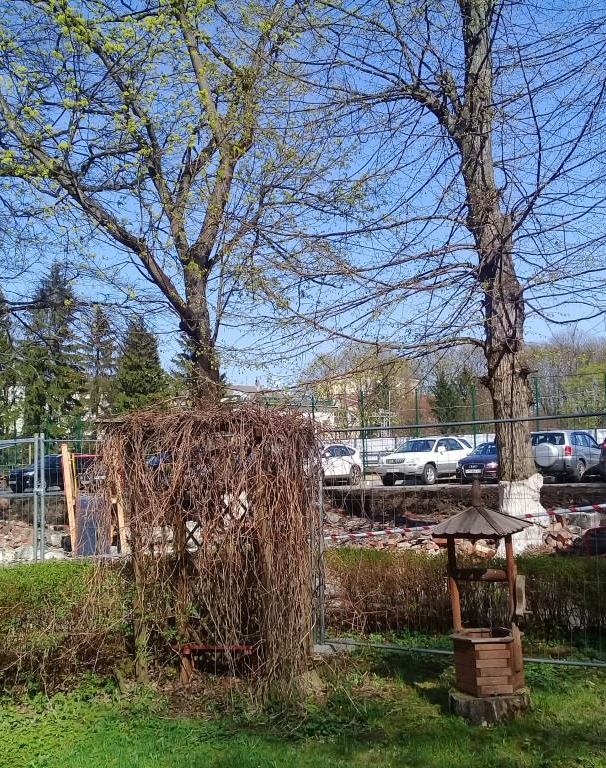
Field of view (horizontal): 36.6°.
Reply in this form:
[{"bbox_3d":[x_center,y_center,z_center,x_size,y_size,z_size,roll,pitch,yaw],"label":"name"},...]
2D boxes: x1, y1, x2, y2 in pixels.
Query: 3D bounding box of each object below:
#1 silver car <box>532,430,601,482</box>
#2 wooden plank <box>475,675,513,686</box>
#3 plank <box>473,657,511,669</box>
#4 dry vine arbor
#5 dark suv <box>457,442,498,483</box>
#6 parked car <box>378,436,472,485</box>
[{"bbox_3d":[8.900,2.465,31.296,1.735,1.690,4.200,-4,-6,31],"label":"silver car"},{"bbox_3d":[1.192,1.867,5.765,0.201,0.056,0.030,-2,-5,2],"label":"wooden plank"},{"bbox_3d":[1.187,1.756,5.765,0.201,0.056,0.030,-2,-5,2],"label":"plank"},{"bbox_3d":[-0.675,1.234,7.068,1.580,2.050,1.200,-1,-5,3],"label":"dry vine arbor"},{"bbox_3d":[6.963,2.732,32.278,1.800,1.460,4.300,-4,-6,32],"label":"dark suv"},{"bbox_3d":[4.513,2.741,32.882,1.820,1.670,4.570,-4,-6,31],"label":"parked car"}]

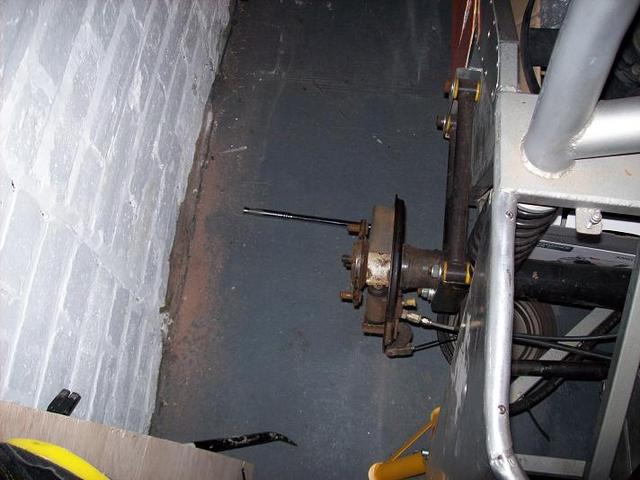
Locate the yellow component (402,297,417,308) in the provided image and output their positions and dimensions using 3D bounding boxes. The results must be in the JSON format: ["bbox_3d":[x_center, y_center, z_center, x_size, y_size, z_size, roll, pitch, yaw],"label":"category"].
[{"bbox_3d":[0.136,0.095,1.010,0.020,0.015,0.015,7,70,4],"label":"yellow component"}]

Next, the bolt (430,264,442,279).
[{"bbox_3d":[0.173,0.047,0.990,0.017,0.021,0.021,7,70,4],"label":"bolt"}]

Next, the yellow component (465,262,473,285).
[{"bbox_3d":[0.220,0.050,0.985,0.008,0.032,0.032,7,70,4],"label":"yellow component"}]

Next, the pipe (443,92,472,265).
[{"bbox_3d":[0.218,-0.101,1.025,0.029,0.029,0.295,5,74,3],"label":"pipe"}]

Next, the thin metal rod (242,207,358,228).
[{"bbox_3d":[-0.032,-0.046,1.409,0.266,0.015,0.015,7,70,4],"label":"thin metal rod"}]

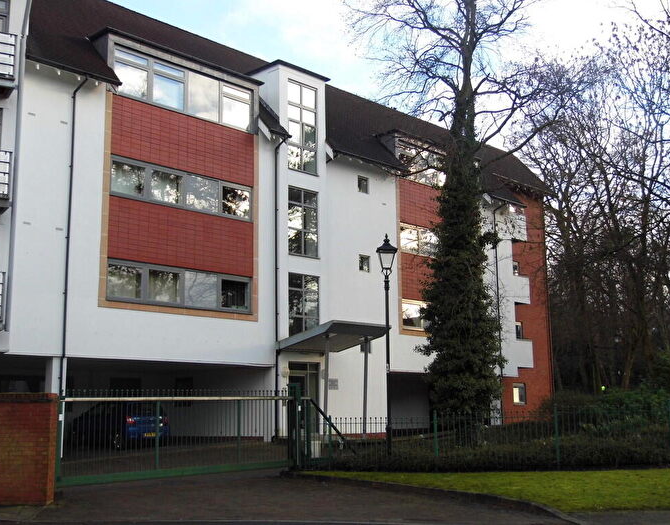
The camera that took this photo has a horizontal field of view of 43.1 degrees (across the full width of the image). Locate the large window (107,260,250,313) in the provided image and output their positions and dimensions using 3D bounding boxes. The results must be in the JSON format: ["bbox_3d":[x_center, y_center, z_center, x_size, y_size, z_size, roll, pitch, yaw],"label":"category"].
[{"bbox_3d":[-4.176,0.731,23.324,0.120,1.073,4.825,-10,-13,43],"label":"large window"}]

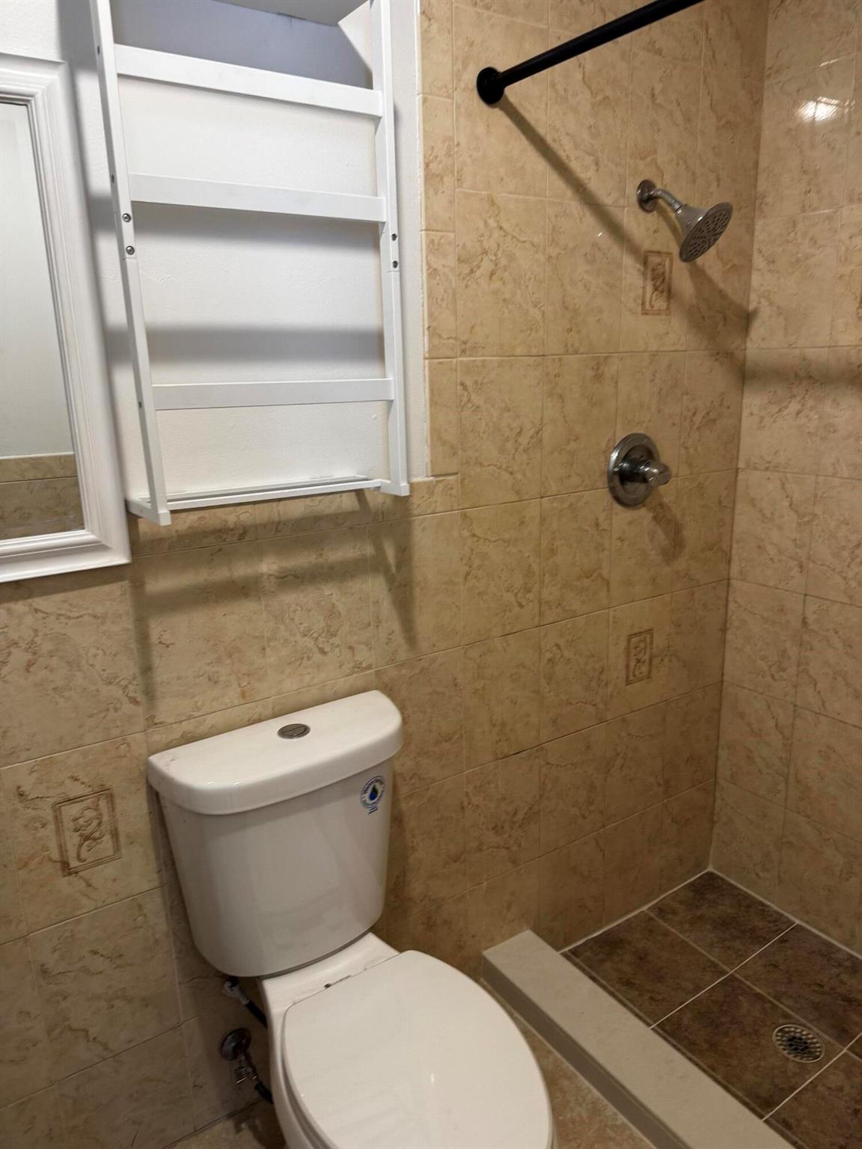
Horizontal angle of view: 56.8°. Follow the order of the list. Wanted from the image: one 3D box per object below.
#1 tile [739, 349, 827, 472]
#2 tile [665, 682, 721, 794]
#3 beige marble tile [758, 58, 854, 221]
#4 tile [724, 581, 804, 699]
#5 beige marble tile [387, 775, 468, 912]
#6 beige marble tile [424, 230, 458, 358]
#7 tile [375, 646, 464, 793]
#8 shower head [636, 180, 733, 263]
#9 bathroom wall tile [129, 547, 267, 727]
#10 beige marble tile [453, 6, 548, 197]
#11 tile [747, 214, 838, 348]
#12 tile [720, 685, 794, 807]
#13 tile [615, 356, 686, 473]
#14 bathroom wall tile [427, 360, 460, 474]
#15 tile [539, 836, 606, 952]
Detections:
[{"bbox_3d":[0.893,-0.413,2.027,0.010,0.304,0.221,-11,18,-32],"label":"tile"},{"bbox_3d":[0.749,0.476,2.294,0.234,0.304,0.010,-11,18,-32],"label":"tile"},{"bbox_3d":[0.864,-0.996,1.845,0.010,0.302,0.220,-11,18,-33],"label":"beige marble tile"},{"bbox_3d":[0.918,0.183,2.204,0.012,0.307,0.226,-11,17,-32],"label":"tile"},{"bbox_3d":[-0.013,0.630,1.819,0.227,0.307,0.012,-11,17,-32],"label":"beige marble tile"},{"bbox_3d":[0.017,-0.543,1.557,0.077,0.230,0.012,-11,17,-32],"label":"beige marble tile"},{"bbox_3d":[-0.021,0.330,1.741,0.227,0.307,0.012,-11,17,-32],"label":"tile"},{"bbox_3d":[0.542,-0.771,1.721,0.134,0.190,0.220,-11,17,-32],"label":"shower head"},{"bbox_3d":[-0.411,0.105,1.411,0.224,0.304,0.010,-11,18,-32],"label":"bathroom wall tile"},{"bbox_3d":[0.136,-0.888,1.520,0.226,0.303,0.010,-11,17,-32],"label":"beige marble tile"},{"bbox_3d":[0.872,-0.702,1.922,0.010,0.302,0.220,-11,18,-33],"label":"tile"},{"bbox_3d":[0.927,0.483,2.282,0.012,0.307,0.226,-11,17,-32],"label":"tile"},{"bbox_3d":[0.532,-0.382,1.951,0.227,0.307,0.012,-11,17,-32],"label":"tile"},{"bbox_3d":[0.022,-0.316,1.602,0.074,0.228,0.010,-11,18,-32],"label":"bathroom wall tile"},{"bbox_3d":[0.373,0.854,2.131,0.224,0.313,0.010,-11,18,-32],"label":"tile"}]

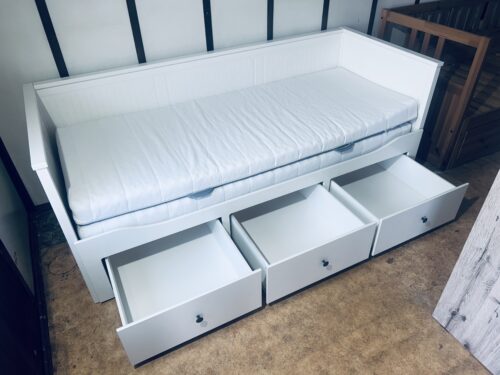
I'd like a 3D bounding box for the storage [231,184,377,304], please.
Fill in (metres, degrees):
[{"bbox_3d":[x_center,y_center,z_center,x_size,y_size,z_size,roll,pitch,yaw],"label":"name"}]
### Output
[{"bbox_3d":[0.232,0.217,2.035,0.615,0.269,0.585,-18,41,-20],"label":"storage"}]

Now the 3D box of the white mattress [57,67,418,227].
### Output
[{"bbox_3d":[-0.046,-0.366,2.237,1.990,0.117,0.800,-18,41,-20],"label":"white mattress"}]

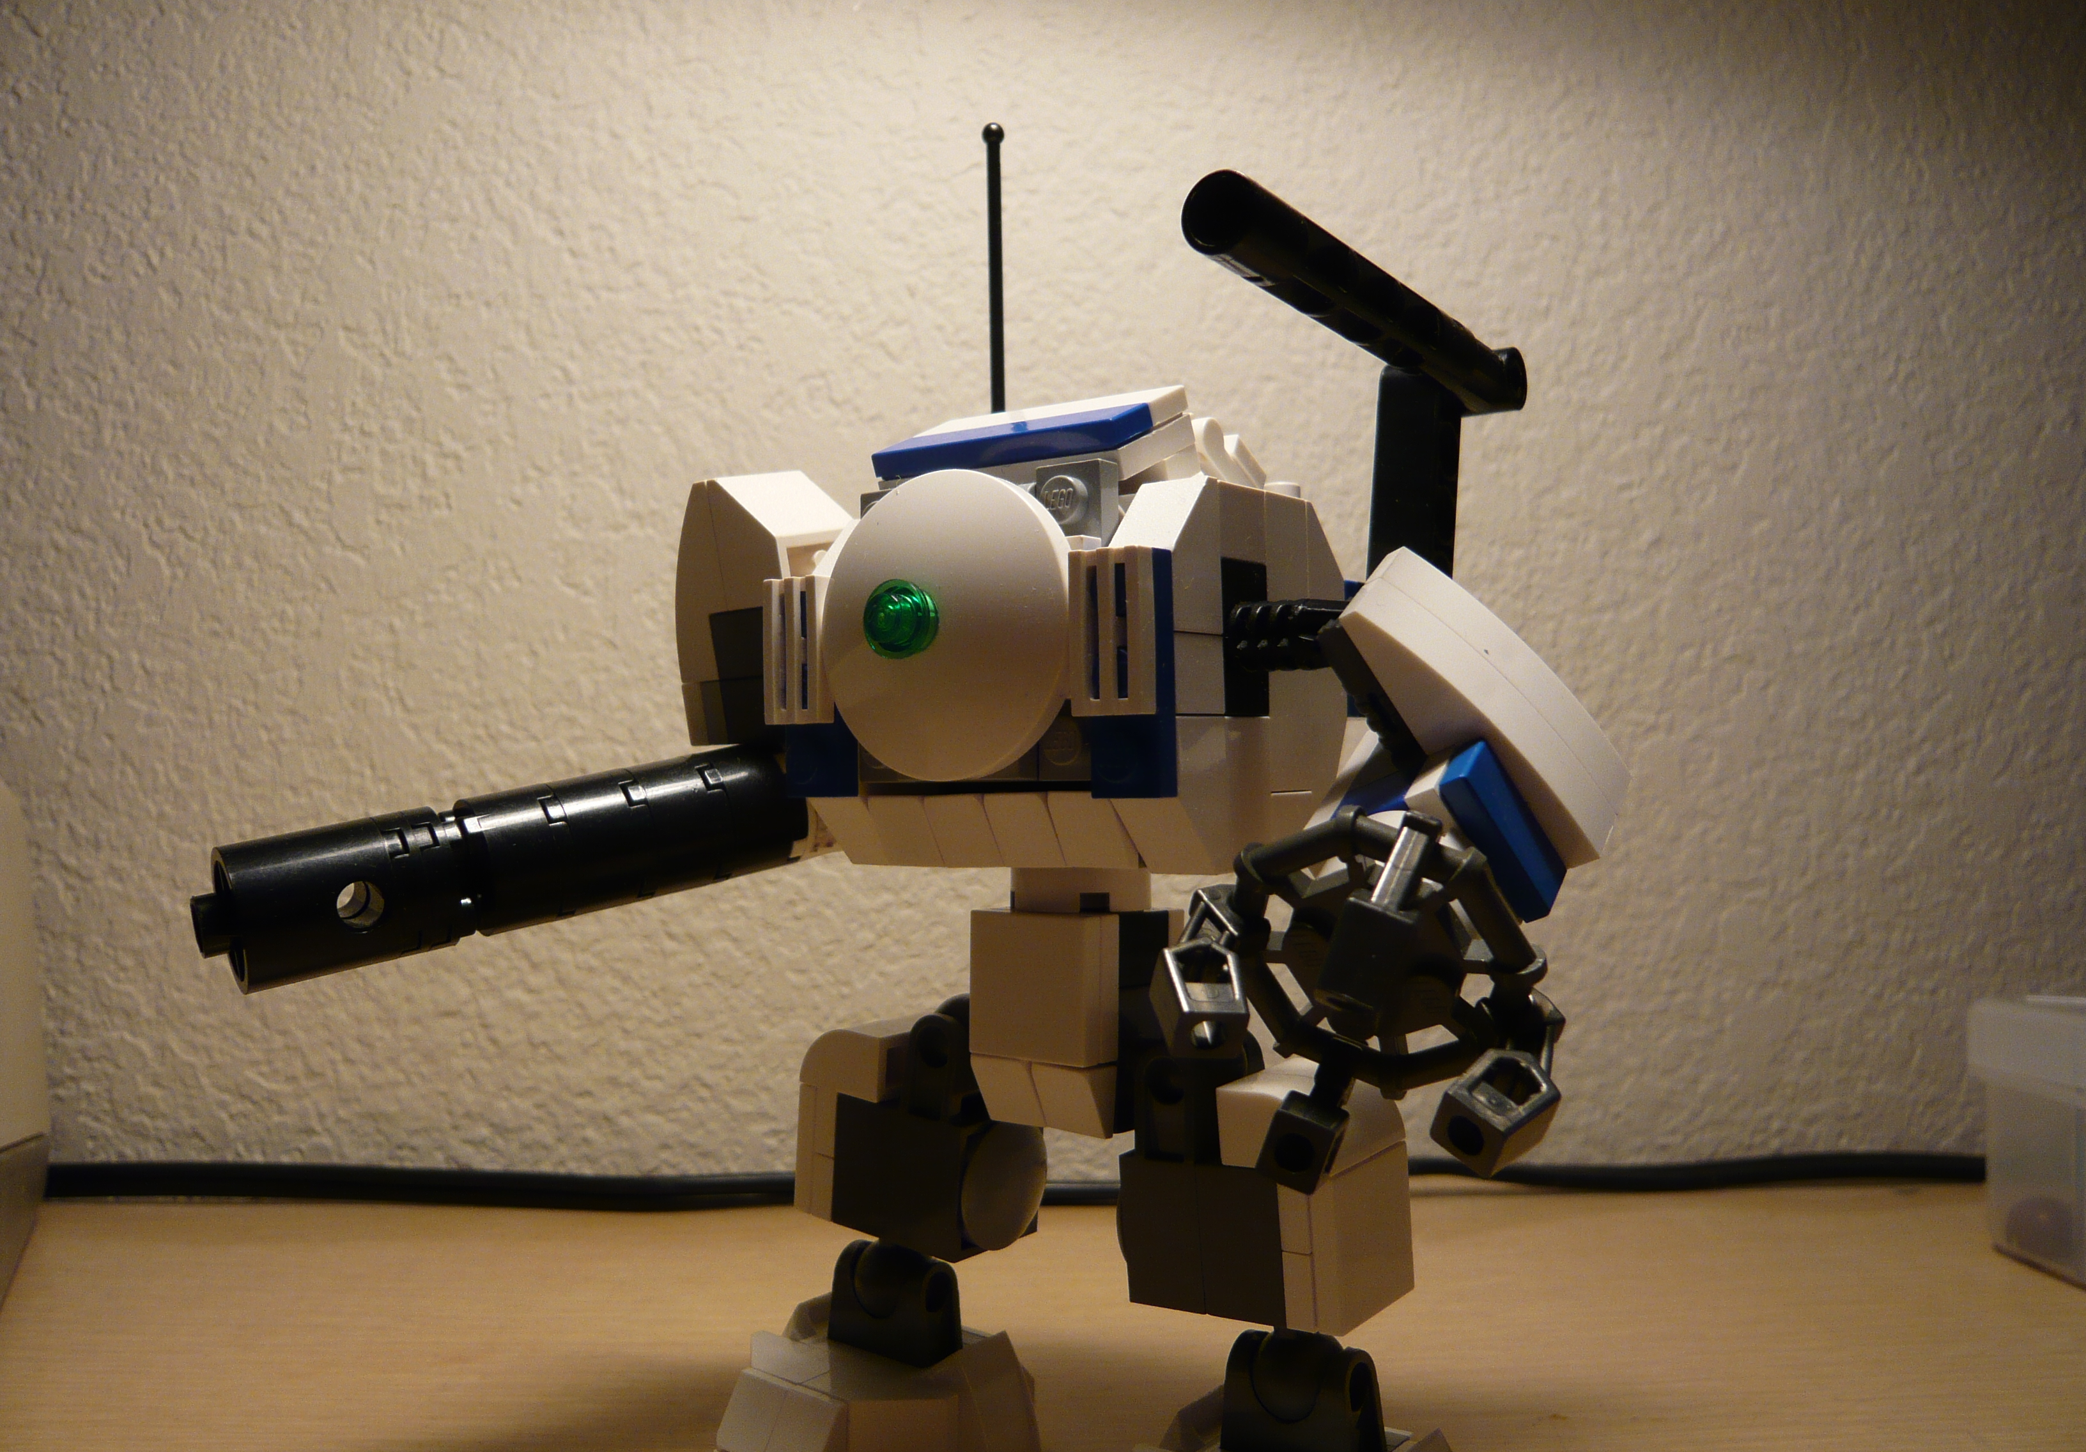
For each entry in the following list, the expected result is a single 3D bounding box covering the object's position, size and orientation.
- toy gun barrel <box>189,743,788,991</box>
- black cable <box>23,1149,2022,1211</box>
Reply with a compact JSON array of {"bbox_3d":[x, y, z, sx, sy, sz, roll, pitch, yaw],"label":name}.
[{"bbox_3d":[-0.061,0.015,0.201,0.070,0.016,0.016,-12,6,-35],"label":"toy gun barrel"},{"bbox_3d":[-0.006,0.098,0.362,0.422,0.012,0.013,-1,-1,0],"label":"black cable"}]

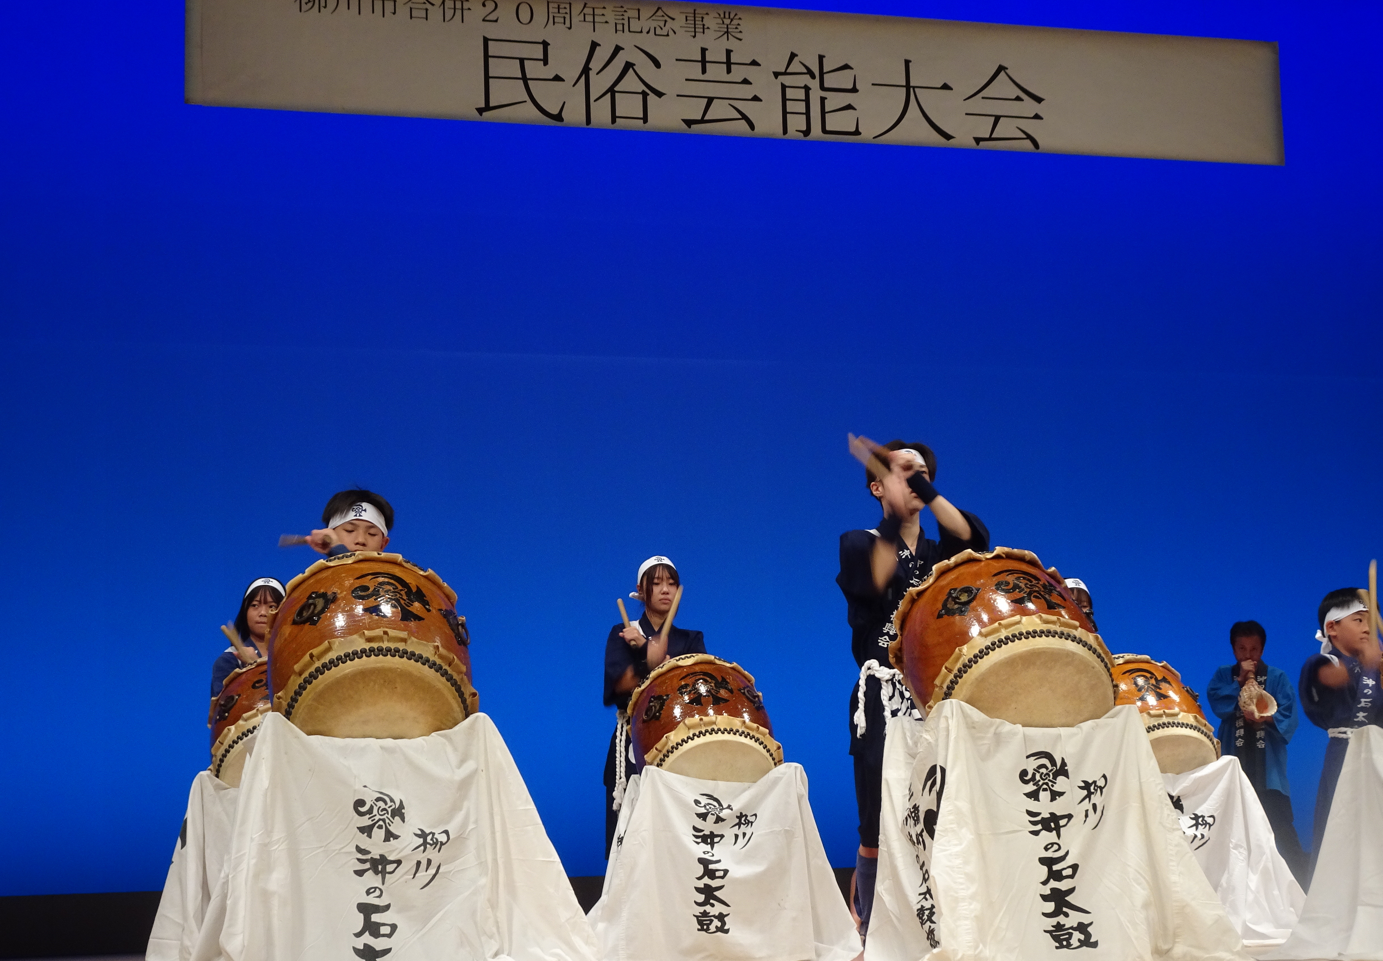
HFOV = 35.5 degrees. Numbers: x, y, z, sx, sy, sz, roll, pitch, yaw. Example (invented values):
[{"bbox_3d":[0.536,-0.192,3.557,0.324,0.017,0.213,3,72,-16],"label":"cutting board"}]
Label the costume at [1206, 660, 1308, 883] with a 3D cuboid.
[{"bbox_3d":[3.024,1.616,11.603,0.510,1.280,0.360,-4,-11,10],"label":"costume"}]

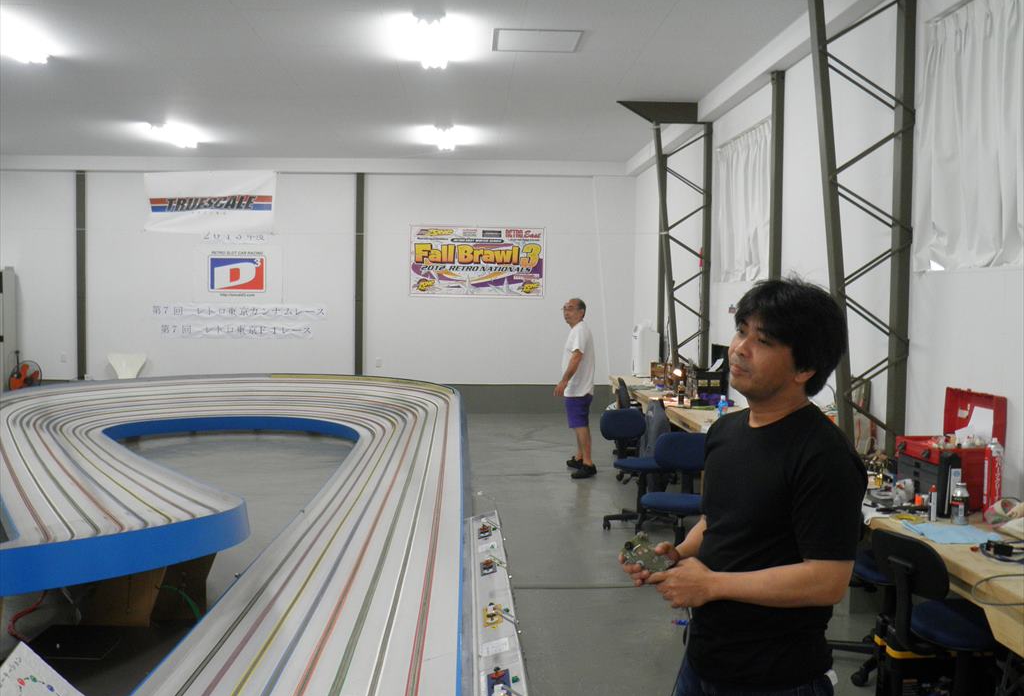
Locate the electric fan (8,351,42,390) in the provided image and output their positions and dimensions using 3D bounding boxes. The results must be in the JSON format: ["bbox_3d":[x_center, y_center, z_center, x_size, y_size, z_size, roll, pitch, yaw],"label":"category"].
[{"bbox_3d":[-6.107,0.496,12.634,0.480,0.820,0.380,-1,3,-27],"label":"electric fan"}]

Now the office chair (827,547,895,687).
[{"bbox_3d":[1.600,0.973,4.332,0.570,0.810,0.550,0,3,-12],"label":"office chair"}]

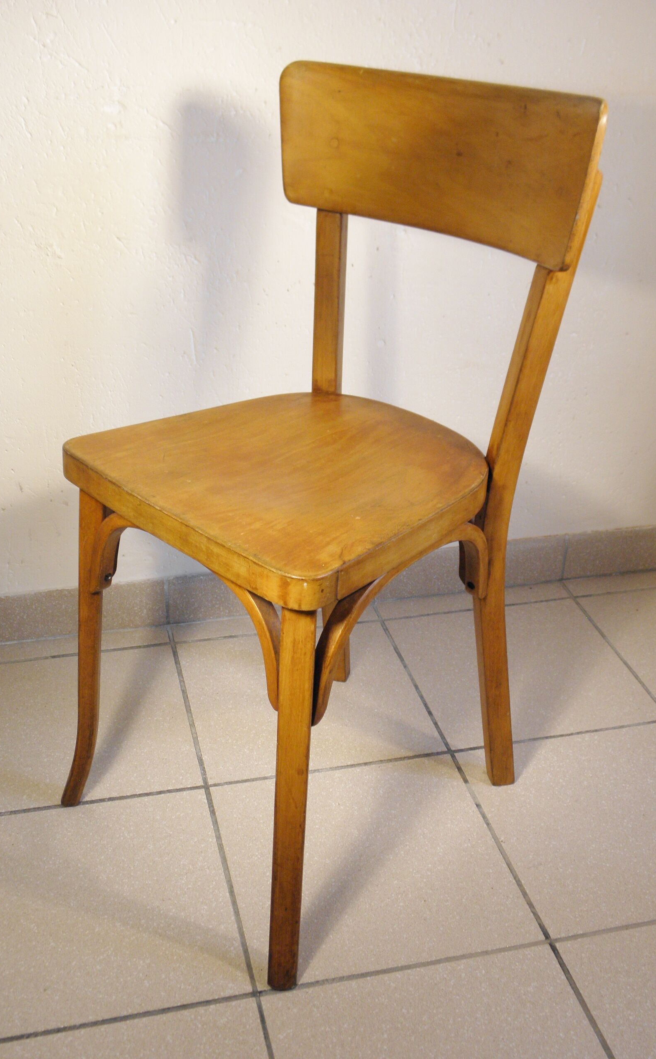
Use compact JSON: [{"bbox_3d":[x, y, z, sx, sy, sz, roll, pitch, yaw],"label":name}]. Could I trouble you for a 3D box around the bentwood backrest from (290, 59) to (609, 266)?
[{"bbox_3d":[0.100,-0.372,1.095,0.043,0.151,0.399,-20,35,-41],"label":"bentwood backrest"}]

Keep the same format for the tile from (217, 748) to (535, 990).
[{"bbox_3d":[0.045,0.379,1.266,0.313,0.010,0.313,-5,29,-13],"label":"tile"}]

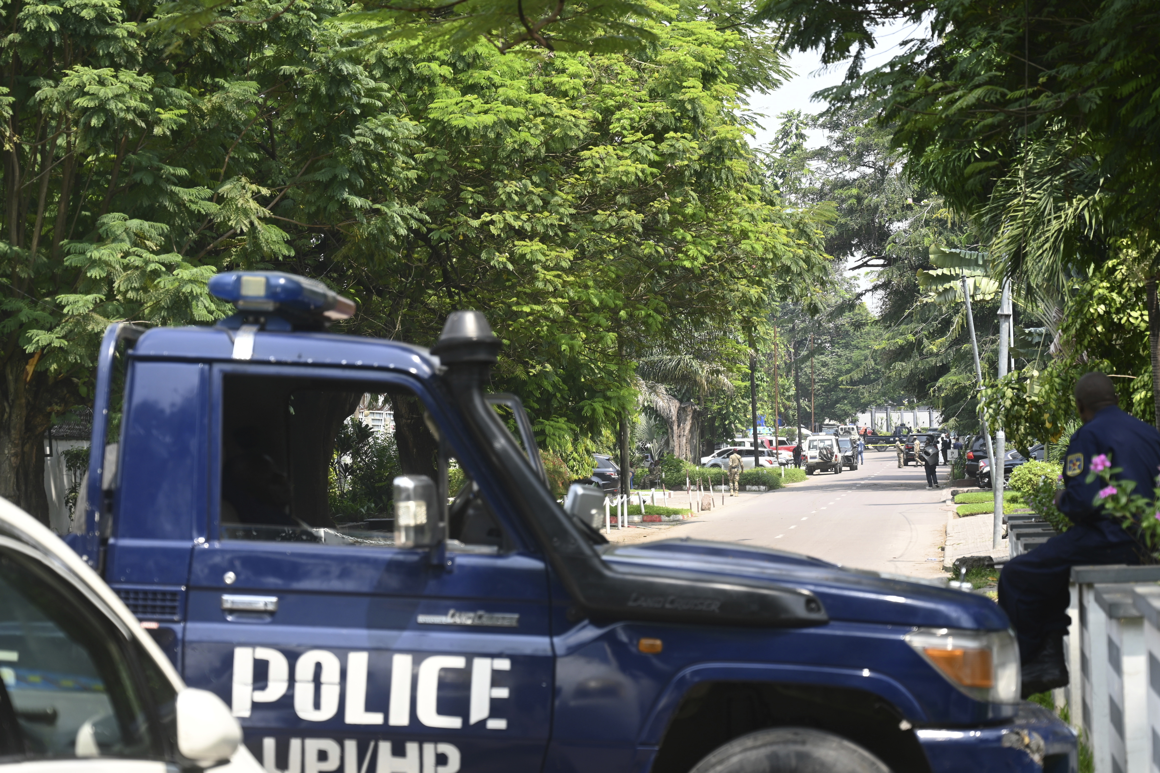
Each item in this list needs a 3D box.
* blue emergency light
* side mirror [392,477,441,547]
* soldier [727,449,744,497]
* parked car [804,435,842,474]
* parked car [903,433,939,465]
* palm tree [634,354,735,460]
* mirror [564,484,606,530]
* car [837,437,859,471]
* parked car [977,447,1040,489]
[{"bbox_3d":[-0.940,-0.242,9.800,0.300,0.165,1.200,2,-2,4],"label":"blue emergency light"},{"bbox_3d":[-0.474,0.364,8.800,0.090,0.210,0.160,2,-2,22],"label":"side mirror"},{"bbox_3d":[5.625,3.116,110.015,0.580,1.770,0.420,-1,-1,0],"label":"soldier"},{"bbox_3d":[12.927,3.599,160.479,1.770,2.050,4.950,-1,-1,7],"label":"parked car"},{"bbox_3d":[20.272,3.743,179.448,1.960,1.880,4.900,-1,-1,7],"label":"parked car"},{"bbox_3d":[4.602,1.425,135.050,4.800,5.800,4.800,-1,-1,0],"label":"palm tree"},{"bbox_3d":[0.021,0.454,10.900,0.090,0.210,0.160,1,-3,42],"label":"mirror"},{"bbox_3d":[15.028,3.864,174.478,1.960,1.900,4.950,-1,-1,7],"label":"car"},{"bbox_3d":[16.022,2.683,104.240,4.500,1.580,1.800,-1,-1,-6],"label":"parked car"}]

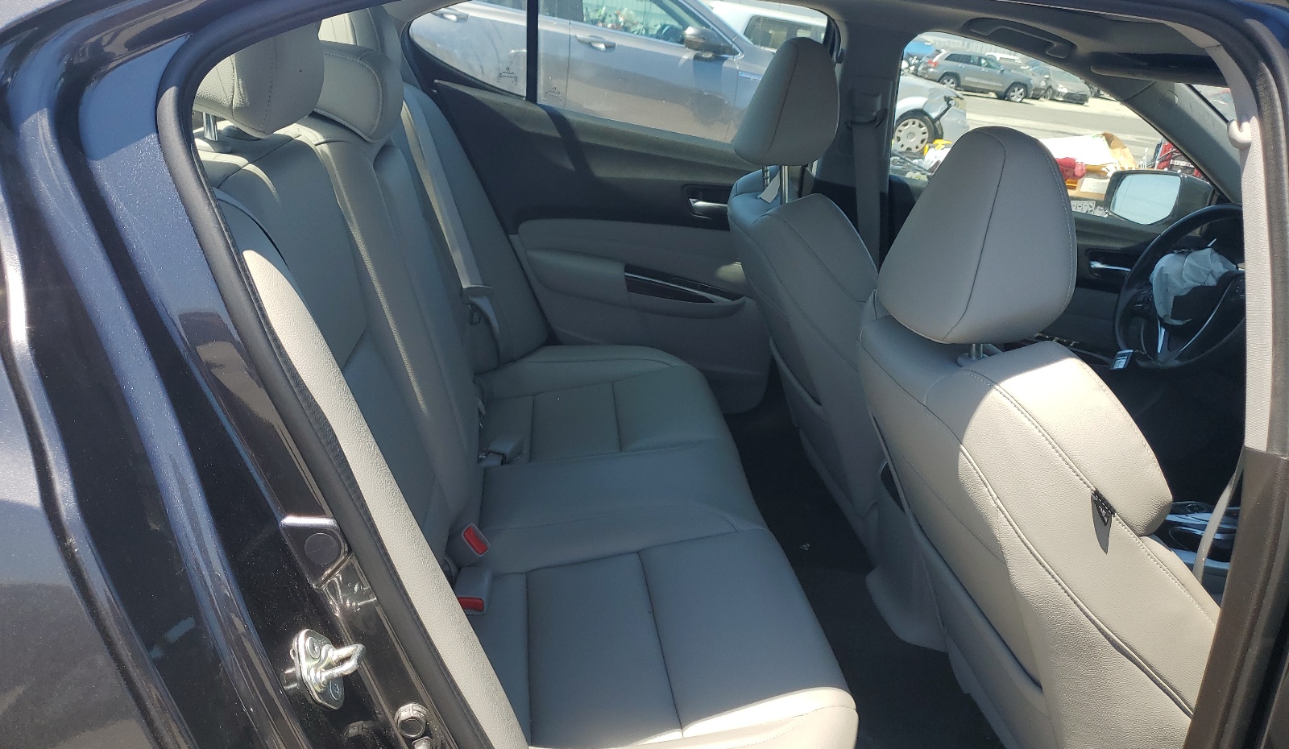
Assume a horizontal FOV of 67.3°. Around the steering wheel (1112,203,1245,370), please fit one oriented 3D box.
[{"bbox_3d":[1.132,-0.167,1.970,0.120,0.370,0.370,25,17,-15],"label":"steering wheel"}]

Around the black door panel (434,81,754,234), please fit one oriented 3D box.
[{"bbox_3d":[-0.071,-0.424,2.109,0.780,0.275,0.110,7,21,-9],"label":"black door panel"}]

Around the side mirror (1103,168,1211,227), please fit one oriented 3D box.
[{"bbox_3d":[1.324,-0.435,2.469,0.160,0.145,0.225,4,22,-17],"label":"side mirror"}]

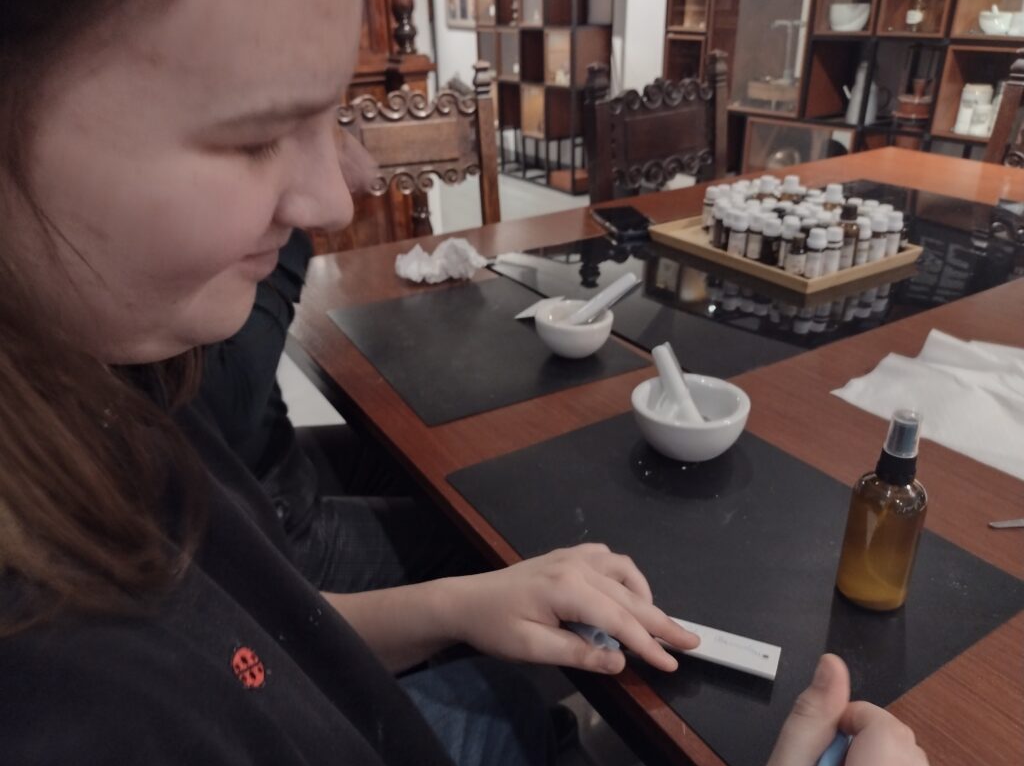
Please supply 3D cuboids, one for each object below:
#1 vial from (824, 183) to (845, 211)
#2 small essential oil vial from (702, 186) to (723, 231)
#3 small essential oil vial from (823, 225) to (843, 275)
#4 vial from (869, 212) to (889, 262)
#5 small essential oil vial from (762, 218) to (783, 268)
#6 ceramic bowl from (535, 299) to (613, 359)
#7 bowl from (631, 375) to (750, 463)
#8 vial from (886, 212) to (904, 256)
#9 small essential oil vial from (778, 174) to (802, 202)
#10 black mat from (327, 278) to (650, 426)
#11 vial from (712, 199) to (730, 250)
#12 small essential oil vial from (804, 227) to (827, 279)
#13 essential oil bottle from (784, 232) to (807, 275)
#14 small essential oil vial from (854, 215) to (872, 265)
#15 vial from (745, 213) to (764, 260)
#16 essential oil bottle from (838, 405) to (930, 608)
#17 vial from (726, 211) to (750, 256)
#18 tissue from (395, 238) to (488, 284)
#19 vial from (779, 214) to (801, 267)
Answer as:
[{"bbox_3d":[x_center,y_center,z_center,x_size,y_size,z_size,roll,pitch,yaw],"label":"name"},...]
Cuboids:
[{"bbox_3d":[0.538,-0.286,1.344,0.031,0.089,0.031,8,28,20],"label":"vial"},{"bbox_3d":[0.356,-0.314,1.431,0.025,0.070,0.025,5,27,13],"label":"small essential oil vial"},{"bbox_3d":[0.475,-0.194,1.186,0.025,0.070,0.025,8,28,21],"label":"small essential oil vial"},{"bbox_3d":[0.575,-0.228,1.247,0.025,0.071,0.025,11,29,23],"label":"vial"},{"bbox_3d":[0.402,-0.217,1.237,0.026,0.071,0.026,6,27,17],"label":"small essential oil vial"},{"bbox_3d":[0.077,-0.062,0.989,0.096,0.051,0.096,-1,26,4],"label":"ceramic bowl"},{"bbox_3d":[0.171,0.038,0.771,0.111,0.054,0.111,5,27,13],"label":"bowl"},{"bbox_3d":[0.594,-0.230,1.246,0.025,0.070,0.025,10,29,24],"label":"vial"},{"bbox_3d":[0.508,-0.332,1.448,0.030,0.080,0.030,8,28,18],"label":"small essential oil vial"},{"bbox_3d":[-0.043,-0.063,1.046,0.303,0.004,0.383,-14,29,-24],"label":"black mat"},{"bbox_3d":[0.351,-0.270,1.347,0.025,0.074,0.025,4,27,14],"label":"vial"},{"bbox_3d":[0.451,-0.191,1.181,0.025,0.070,0.025,9,28,19],"label":"small essential oil vial"},{"bbox_3d":[0.430,-0.195,1.205,0.028,0.057,0.028,8,28,18],"label":"essential oil bottle"},{"bbox_3d":[0.533,-0.216,1.224,0.025,0.071,0.025,9,28,22],"label":"small essential oil vial"},{"bbox_3d":[0.385,-0.231,1.267,0.025,0.071,0.025,5,27,16],"label":"vial"},{"bbox_3d":[0.264,0.088,0.562,0.048,0.143,0.048,11,29,26],"label":"essential oil bottle"},{"bbox_3d":[0.364,-0.239,1.284,0.026,0.067,0.026,6,28,15],"label":"vial"},{"bbox_3d":[-0.115,-0.207,1.280,0.147,0.054,0.092,-7,27,-12],"label":"tissue"},{"bbox_3d":[0.430,-0.220,1.239,0.025,0.073,0.025,6,28,18],"label":"vial"}]

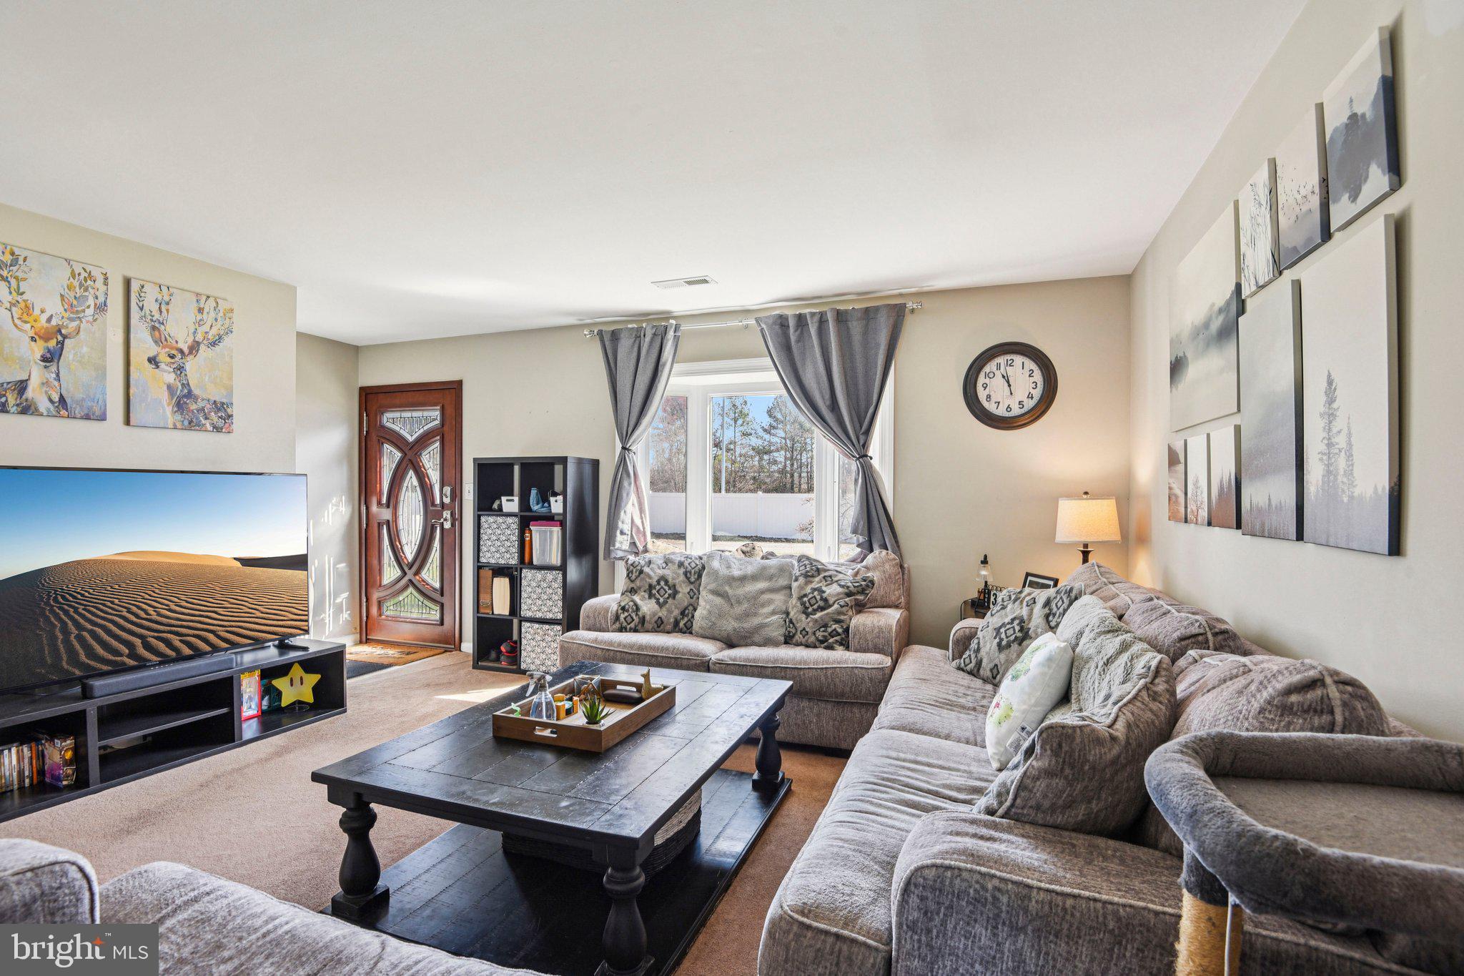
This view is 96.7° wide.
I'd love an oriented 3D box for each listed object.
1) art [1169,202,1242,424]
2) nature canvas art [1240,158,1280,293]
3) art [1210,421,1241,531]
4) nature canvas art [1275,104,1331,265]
[{"bbox_3d":[1.591,-0.523,2.207,0.022,0.610,0.750,1,0,21],"label":"art"},{"bbox_3d":[1.550,-0.753,1.914,0.019,0.337,0.222,0,-1,21],"label":"nature canvas art"},{"bbox_3d":[1.646,-0.029,2.166,0.019,0.330,0.222,0,-1,21],"label":"art"},{"bbox_3d":[1.457,-0.755,1.666,0.019,0.337,0.222,0,-1,21],"label":"nature canvas art"}]

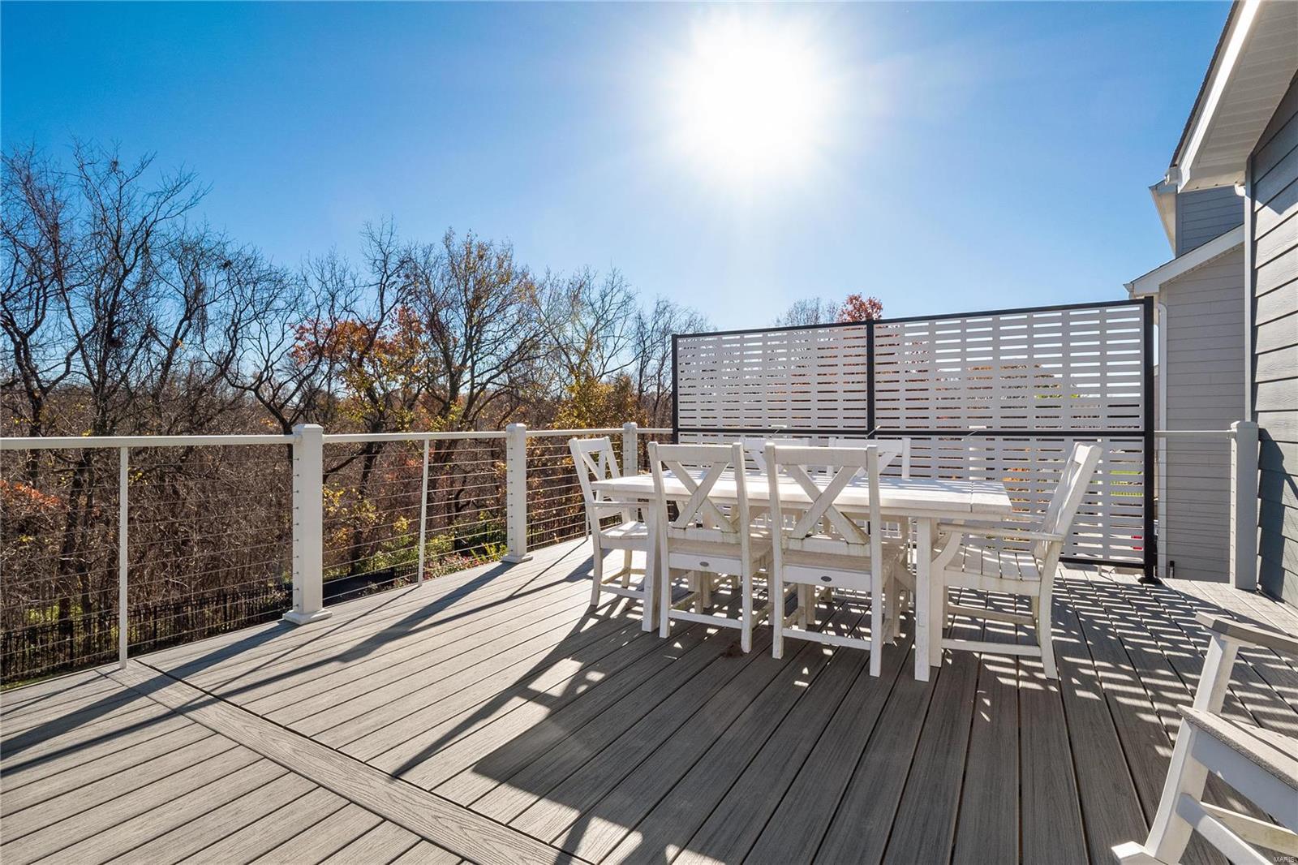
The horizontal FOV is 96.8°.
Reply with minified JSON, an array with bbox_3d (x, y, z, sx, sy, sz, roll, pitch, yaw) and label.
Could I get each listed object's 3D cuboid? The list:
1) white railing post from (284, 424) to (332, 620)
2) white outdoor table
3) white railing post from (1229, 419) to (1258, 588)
[{"bbox_3d":[-1.872,0.488,3.166,0.163,1.062,0.163,1,1,32],"label":"white railing post"},{"bbox_3d":[0.765,0.645,3.060,1.900,0.752,0.950,0,1,28],"label":"white outdoor table"},{"bbox_3d":[3.855,0.475,3.740,0.112,1.070,0.112,0,1,29],"label":"white railing post"}]

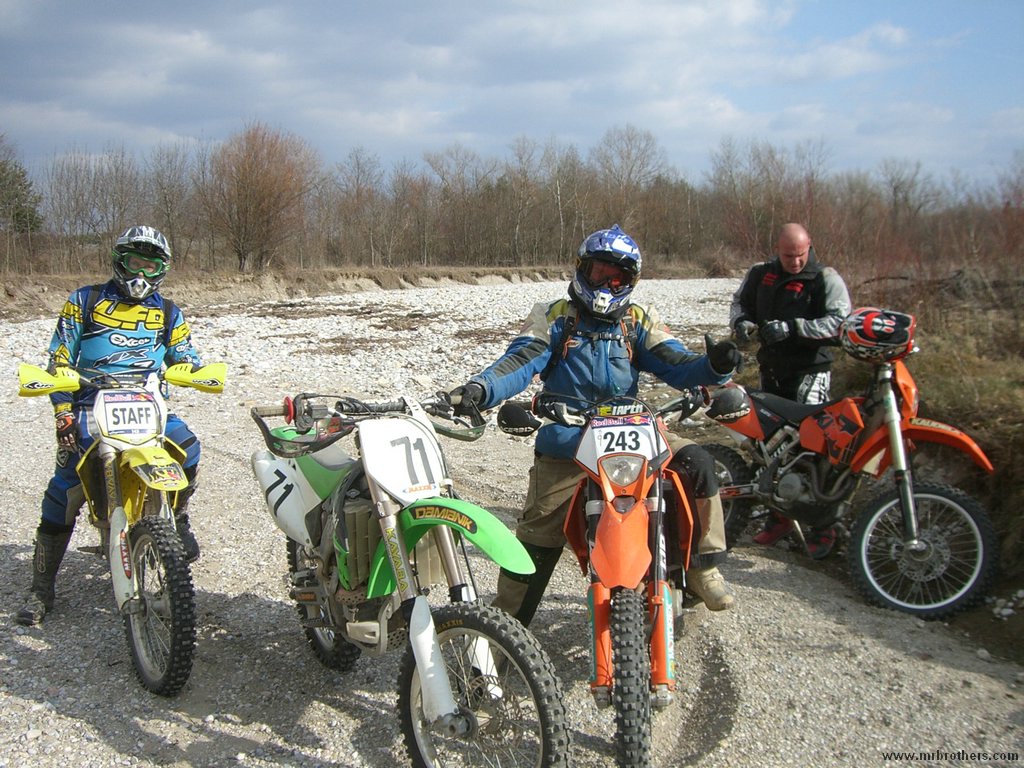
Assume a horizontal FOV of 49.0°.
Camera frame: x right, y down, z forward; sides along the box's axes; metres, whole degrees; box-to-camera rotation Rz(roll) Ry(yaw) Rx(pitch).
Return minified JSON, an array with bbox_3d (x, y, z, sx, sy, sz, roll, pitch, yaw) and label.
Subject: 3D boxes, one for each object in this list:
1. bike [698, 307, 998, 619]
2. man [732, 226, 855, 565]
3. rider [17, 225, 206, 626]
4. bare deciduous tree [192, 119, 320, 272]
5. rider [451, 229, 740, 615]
[{"bbox_3d":[1.622,0.413,6.148,0.780,1.360,2.100,9,0,-37],"label":"bike"},{"bbox_3d":[1.552,0.050,6.264,0.660,1.830,0.500,5,8,35],"label":"man"},{"bbox_3d":[-1.765,0.207,4.954,0.820,1.780,0.750,-2,7,-21],"label":"rider"},{"bbox_3d":[-9.952,-7.353,43.956,5.000,5.900,5.000,0,6,0],"label":"bare deciduous tree"},{"bbox_3d":[0.318,0.318,4.181,1.030,1.740,0.800,1,6,6],"label":"rider"}]

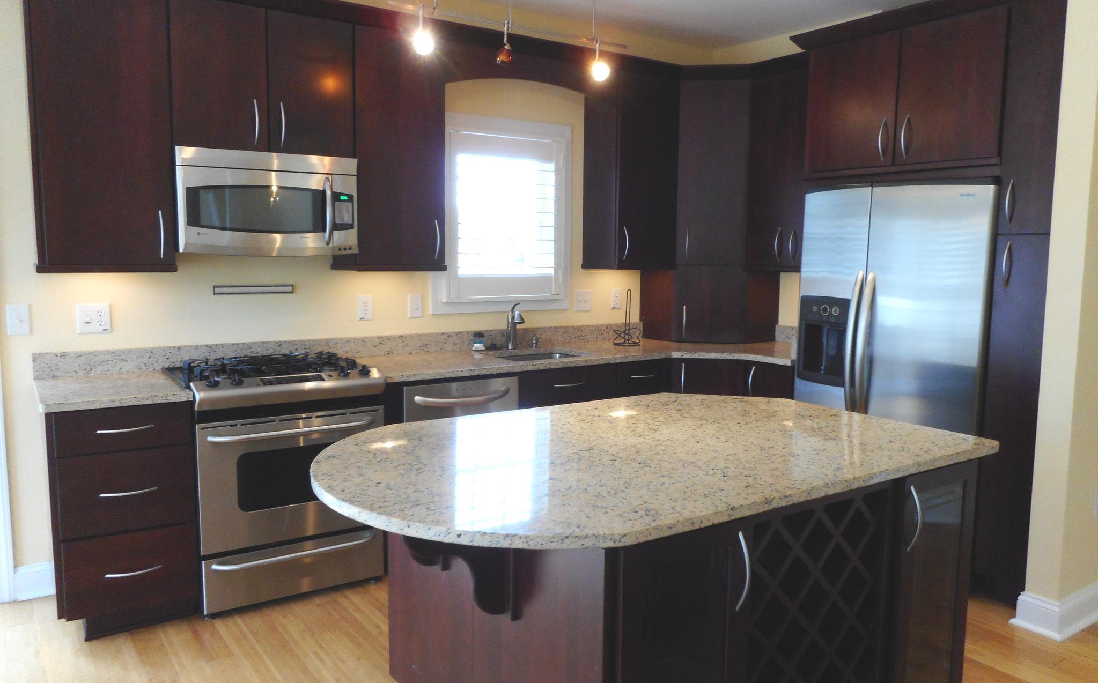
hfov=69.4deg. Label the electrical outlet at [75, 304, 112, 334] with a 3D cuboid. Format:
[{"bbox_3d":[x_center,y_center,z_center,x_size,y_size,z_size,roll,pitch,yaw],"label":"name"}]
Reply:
[{"bbox_3d":[-1.917,-0.097,3.349,0.119,0.118,0.012,-4,8,-34],"label":"electrical outlet"}]

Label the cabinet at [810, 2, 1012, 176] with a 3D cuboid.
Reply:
[{"bbox_3d":[1.808,-1.104,3.734,0.610,0.605,0.934,-4,8,-34],"label":"cabinet"}]

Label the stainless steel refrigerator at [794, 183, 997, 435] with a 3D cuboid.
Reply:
[{"bbox_3d":[1.755,0.168,3.771,0.745,1.755,0.915,-4,8,-34],"label":"stainless steel refrigerator"}]

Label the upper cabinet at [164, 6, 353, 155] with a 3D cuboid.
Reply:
[{"bbox_3d":[-1.277,-1.107,3.483,0.761,0.610,0.319,-4,8,-34],"label":"upper cabinet"}]

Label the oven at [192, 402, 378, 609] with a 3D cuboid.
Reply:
[{"bbox_3d":[-1.201,0.651,3.531,0.748,0.769,0.652,-4,8,-33],"label":"oven"}]

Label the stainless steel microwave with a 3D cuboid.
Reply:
[{"bbox_3d":[-1.262,-0.601,3.502,0.744,0.424,0.395,-4,8,-33],"label":"stainless steel microwave"}]

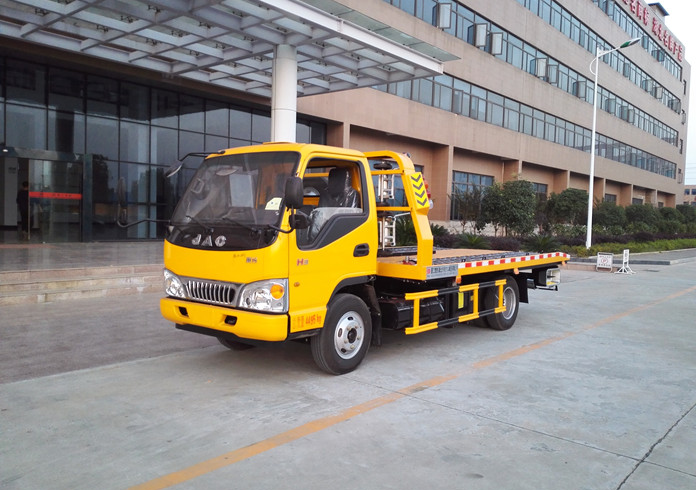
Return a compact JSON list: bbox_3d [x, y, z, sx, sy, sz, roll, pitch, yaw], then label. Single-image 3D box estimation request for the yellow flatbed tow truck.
[{"bbox_3d":[0.708,0.036,7.581,2.200,2.220,6.280,4,4,38],"label":"yellow flatbed tow truck"}]

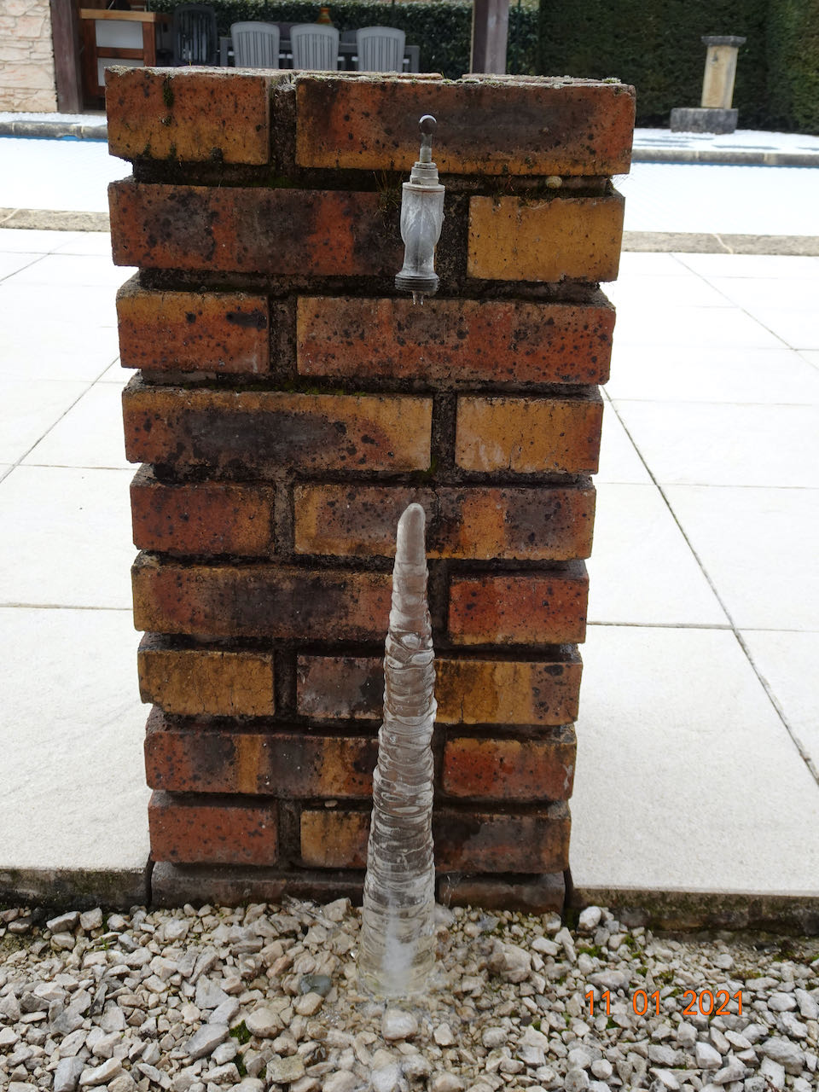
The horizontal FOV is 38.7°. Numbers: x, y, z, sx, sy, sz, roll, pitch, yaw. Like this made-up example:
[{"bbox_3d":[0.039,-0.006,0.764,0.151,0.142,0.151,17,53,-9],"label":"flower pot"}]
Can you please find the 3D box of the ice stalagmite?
[{"bbox_3d":[-0.004,0.154,0.851,0.064,0.393,0.063,1,22,-1],"label":"ice stalagmite"}]

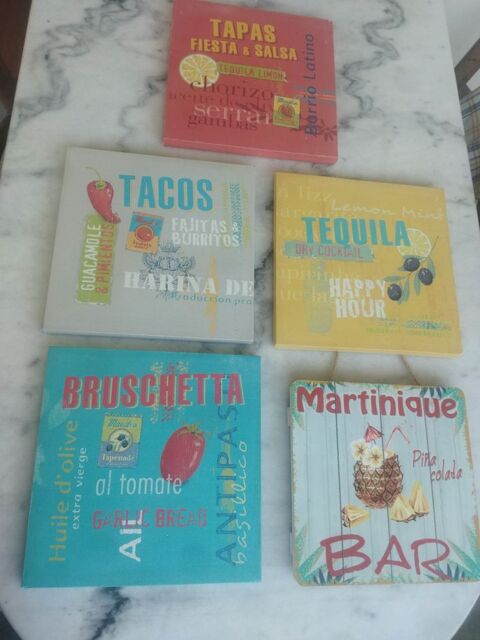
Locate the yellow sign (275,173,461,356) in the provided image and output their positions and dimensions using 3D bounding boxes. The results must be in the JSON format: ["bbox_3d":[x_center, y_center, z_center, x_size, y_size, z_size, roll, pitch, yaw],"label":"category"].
[{"bbox_3d":[0.197,-0.091,0.797,0.290,0.022,0.290,3,73,-7],"label":"yellow sign"}]

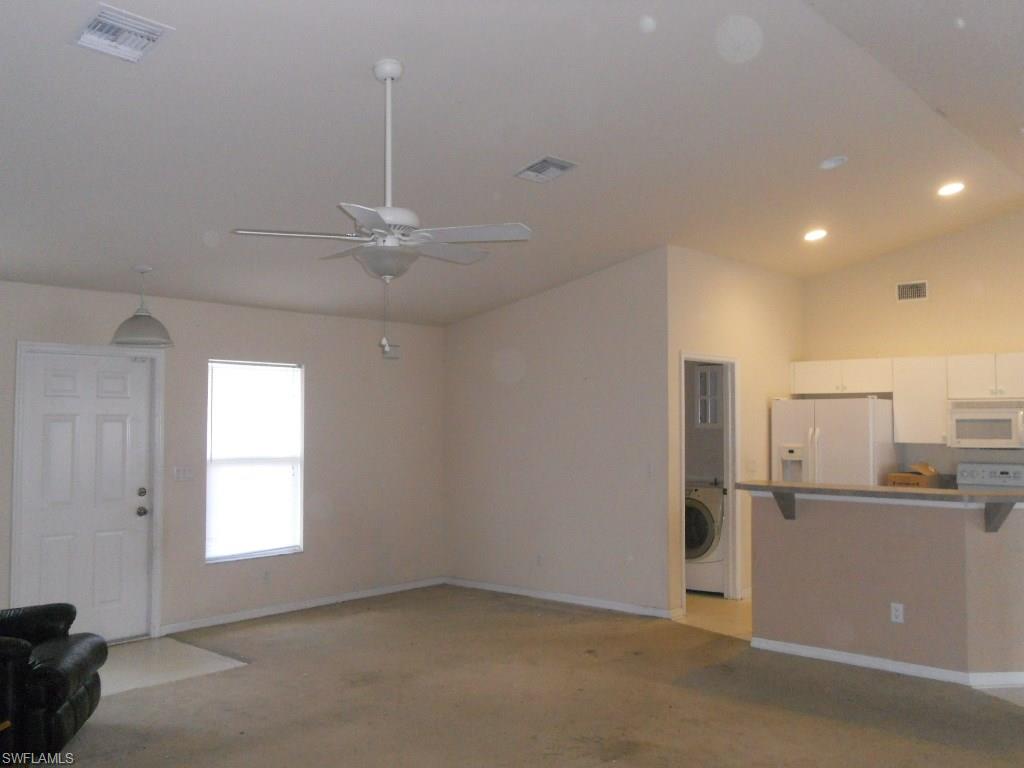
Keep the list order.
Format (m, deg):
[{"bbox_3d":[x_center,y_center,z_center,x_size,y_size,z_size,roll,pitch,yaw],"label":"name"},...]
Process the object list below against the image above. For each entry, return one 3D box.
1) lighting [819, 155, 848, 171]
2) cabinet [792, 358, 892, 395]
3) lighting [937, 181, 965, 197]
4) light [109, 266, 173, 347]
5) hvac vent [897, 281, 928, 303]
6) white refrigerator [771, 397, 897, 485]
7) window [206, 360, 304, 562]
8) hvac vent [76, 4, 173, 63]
[{"bbox_3d":[2.120,-1.451,6.242,0.200,0.030,0.200,-17,-13,41],"label":"lighting"},{"bbox_3d":[3.124,-0.062,8.824,0.957,0.313,0.321,-2,-3,42],"label":"cabinet"},{"bbox_3d":[3.326,-1.468,7.172,0.200,0.030,0.200,-17,-13,41],"label":"lighting"},{"bbox_3d":[-2.473,-0.517,6.326,0.421,0.521,0.421,-2,-3,42],"label":"light"},{"bbox_3d":[3.633,-0.846,8.598,0.281,0.175,0.030,-2,-3,42],"label":"hvac vent"},{"bbox_3d":[2.951,1.017,8.521,0.902,1.748,0.822,-2,-3,42],"label":"white refrigerator"},{"bbox_3d":[-2.065,0.609,7.604,0.100,1.543,0.882,-2,-3,42],"label":"window"},{"bbox_3d":[-1.518,-1.361,3.702,0.301,0.030,0.286,-17,-13,41],"label":"hvac vent"}]

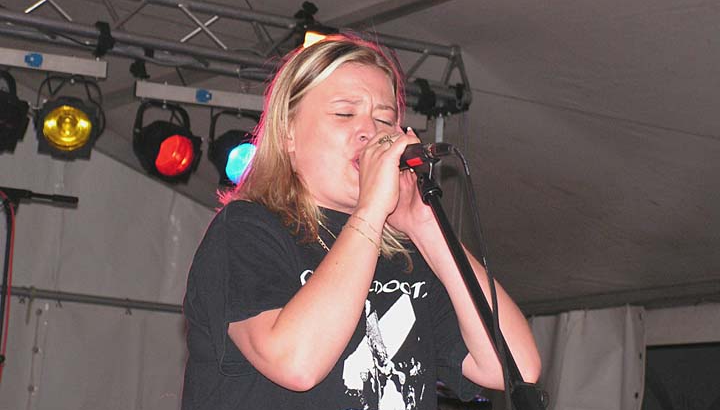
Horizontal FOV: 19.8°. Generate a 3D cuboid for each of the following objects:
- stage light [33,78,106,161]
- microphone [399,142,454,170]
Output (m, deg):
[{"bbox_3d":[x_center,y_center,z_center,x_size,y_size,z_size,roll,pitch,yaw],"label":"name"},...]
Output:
[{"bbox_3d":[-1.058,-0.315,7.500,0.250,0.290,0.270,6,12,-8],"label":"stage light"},{"bbox_3d":[0.052,-0.065,2.697,0.050,0.050,0.180,14,-13,-33],"label":"microphone"}]

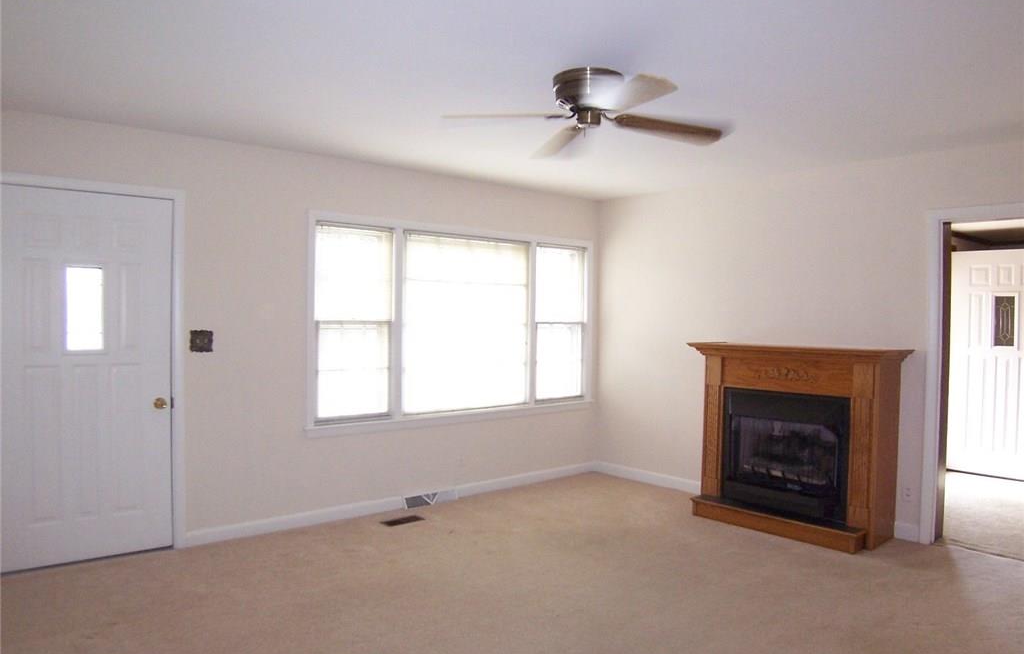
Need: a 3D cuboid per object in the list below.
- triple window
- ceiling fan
[{"bbox_3d":[-0.307,-0.052,5.230,2.620,1.390,0.100,0,1,-40],"label":"triple window"},{"bbox_3d":[0.322,-0.954,2.921,1.270,0.260,1.270,1,1,-6],"label":"ceiling fan"}]

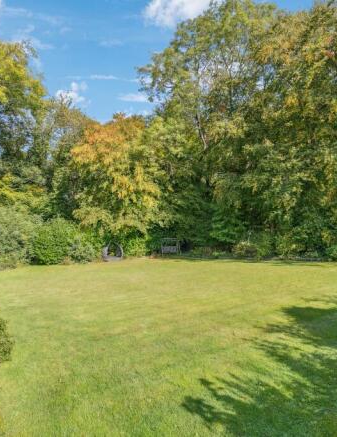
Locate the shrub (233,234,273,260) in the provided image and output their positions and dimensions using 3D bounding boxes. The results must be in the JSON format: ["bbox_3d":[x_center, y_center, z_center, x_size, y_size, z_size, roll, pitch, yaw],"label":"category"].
[{"bbox_3d":[6.900,2.370,23.800,3.100,2.120,2.400,0,0,0],"label":"shrub"}]

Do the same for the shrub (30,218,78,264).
[{"bbox_3d":[-8.000,1.630,20.600,3.100,3.110,2.900,0,0,0],"label":"shrub"}]

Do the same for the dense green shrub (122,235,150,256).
[{"bbox_3d":[-2.800,2.300,24.800,2.300,1.870,2.000,0,0,0],"label":"dense green shrub"}]

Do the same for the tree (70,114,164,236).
[{"bbox_3d":[-4.500,-3.330,25.500,8.100,11.560,7.600,0,0,0],"label":"tree"}]

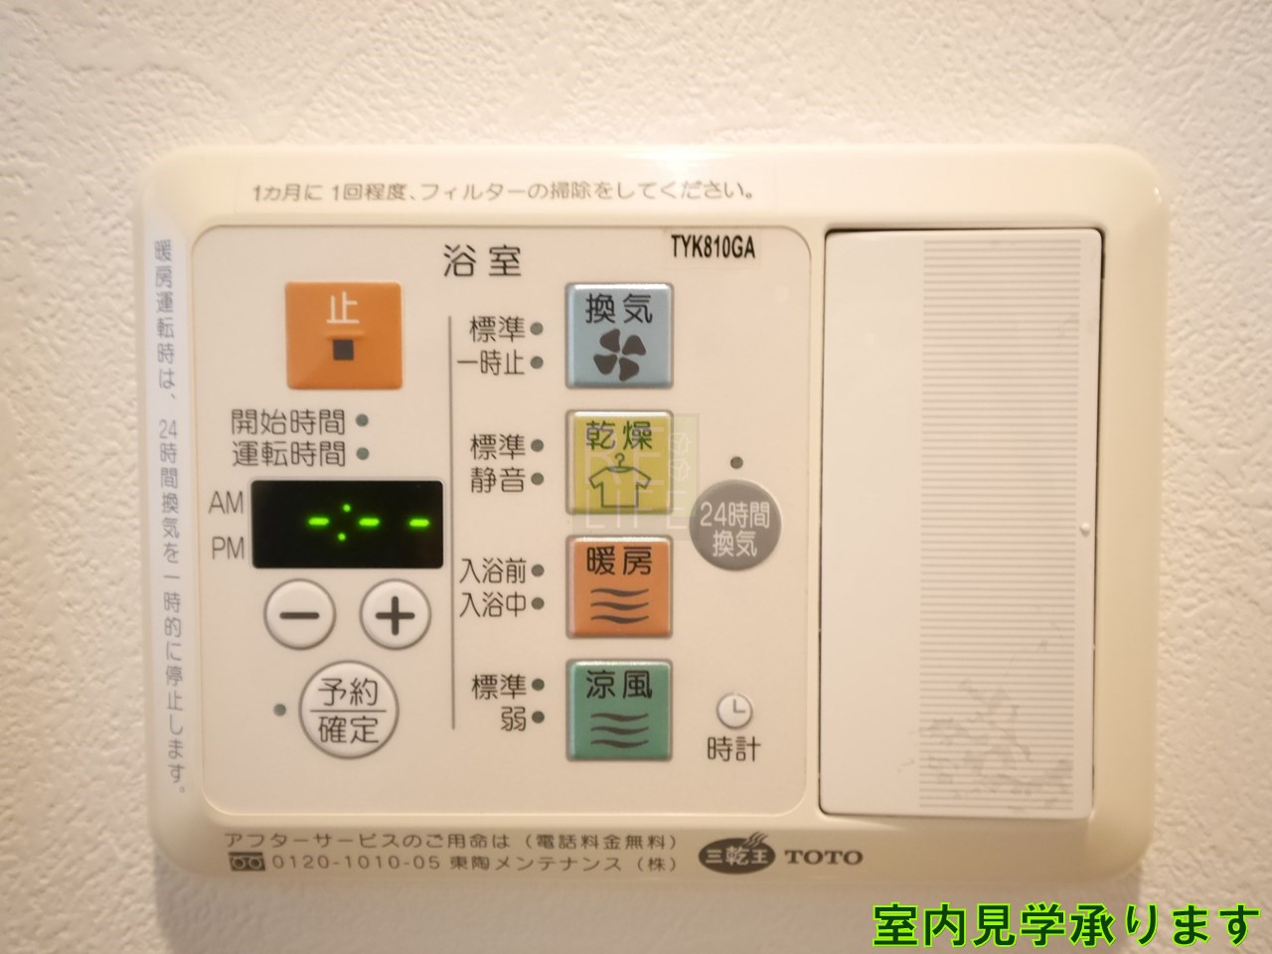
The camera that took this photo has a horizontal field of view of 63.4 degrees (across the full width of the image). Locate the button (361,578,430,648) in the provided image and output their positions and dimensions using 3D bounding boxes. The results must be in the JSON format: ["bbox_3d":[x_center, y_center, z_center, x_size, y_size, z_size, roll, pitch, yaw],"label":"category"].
[{"bbox_3d":[-0.038,0.022,0.162,0.011,0.011,0.002,0,3,0],"label":"button"}]

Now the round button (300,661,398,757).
[{"bbox_3d":[-0.046,0.037,0.163,0.016,0.016,0.002,0,3,0],"label":"round button"}]

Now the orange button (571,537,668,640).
[{"bbox_3d":[-0.003,0.017,0.160,0.016,0.016,0.002,0,3,0],"label":"orange button"}]

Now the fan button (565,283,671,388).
[{"bbox_3d":[-0.002,-0.022,0.160,0.017,0.017,0.003,0,3,0],"label":"fan button"}]

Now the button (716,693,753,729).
[{"bbox_3d":[0.016,0.037,0.163,0.006,0.006,0.002,0,3,0],"label":"button"}]

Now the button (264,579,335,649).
[{"bbox_3d":[-0.053,0.022,0.162,0.011,0.011,0.002,0,3,0],"label":"button"}]

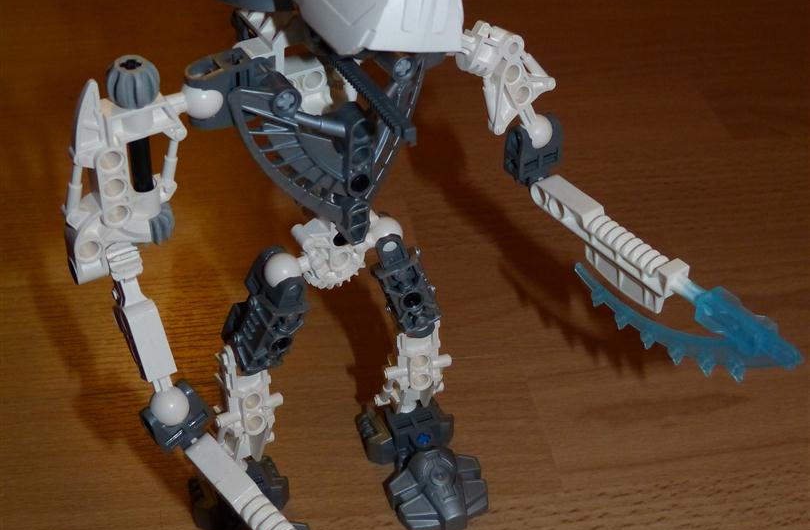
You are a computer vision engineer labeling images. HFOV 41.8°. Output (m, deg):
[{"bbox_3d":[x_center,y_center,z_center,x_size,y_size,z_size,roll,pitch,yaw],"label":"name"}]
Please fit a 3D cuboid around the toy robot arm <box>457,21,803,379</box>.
[{"bbox_3d":[0.057,-0.016,0.293,0.023,0.051,0.133,-27,53,-27],"label":"toy robot arm"}]

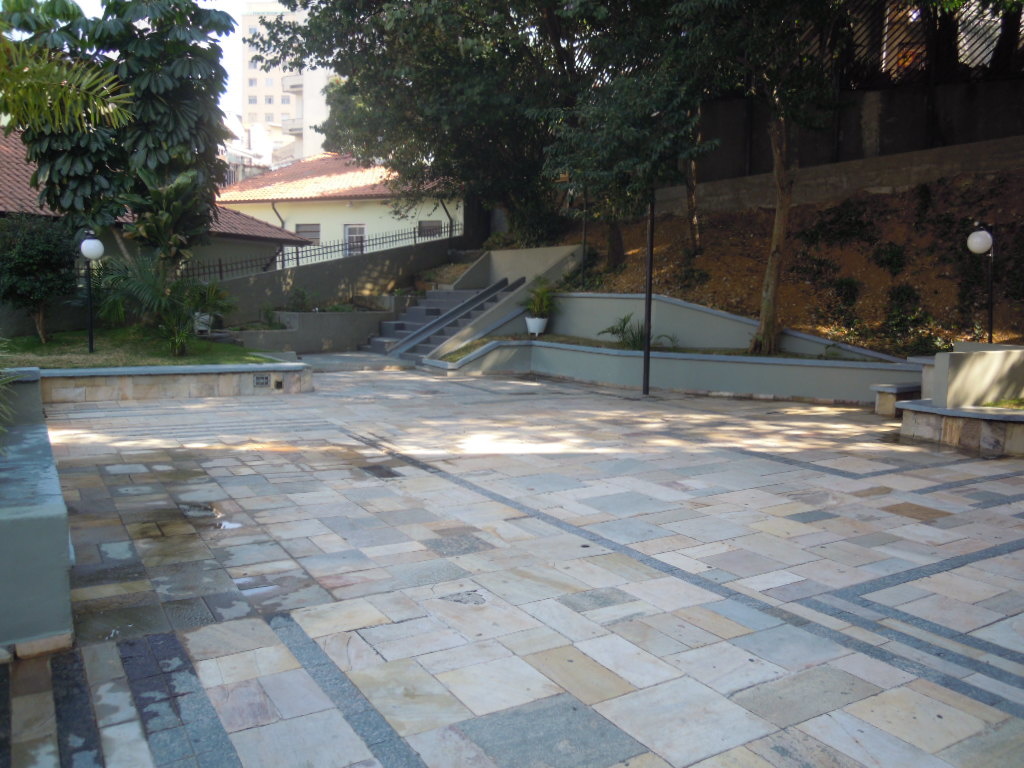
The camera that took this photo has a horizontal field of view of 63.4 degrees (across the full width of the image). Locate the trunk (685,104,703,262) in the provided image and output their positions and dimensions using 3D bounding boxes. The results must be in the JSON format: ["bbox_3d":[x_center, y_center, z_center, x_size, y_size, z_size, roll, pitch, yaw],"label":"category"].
[{"bbox_3d":[3.944,-4.379,18.000,0.360,3.250,0.340,1,6,12],"label":"trunk"}]

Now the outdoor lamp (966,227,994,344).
[{"bbox_3d":[8.371,-1.689,14.800,0.450,2.280,0.450,3,7,29],"label":"outdoor lamp"}]

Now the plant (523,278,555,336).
[{"bbox_3d":[0.605,-1.739,18.900,0.780,1.360,0.750,0,6,0],"label":"plant"}]

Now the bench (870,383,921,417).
[{"bbox_3d":[5.553,0.201,11.586,1.150,0.400,0.400,-4,7,-30],"label":"bench"}]

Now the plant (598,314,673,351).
[{"bbox_3d":[2.330,-0.982,15.500,1.420,0.740,1.100,0,6,0],"label":"plant"}]

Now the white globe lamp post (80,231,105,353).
[{"bbox_3d":[-8.154,-1.788,16.100,0.420,2.360,0.450,-3,7,-27],"label":"white globe lamp post"}]

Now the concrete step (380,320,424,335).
[{"bbox_3d":[-2.683,-1.412,21.084,0.330,0.250,2.700,-4,7,-30],"label":"concrete step"}]

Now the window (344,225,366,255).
[{"bbox_3d":[-5.593,-5.110,29.600,0.900,1.200,0.120,2,6,18],"label":"window"}]

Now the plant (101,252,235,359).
[{"bbox_3d":[-6.924,-1.613,16.600,2.350,2.100,1.800,-3,6,-23],"label":"plant"}]

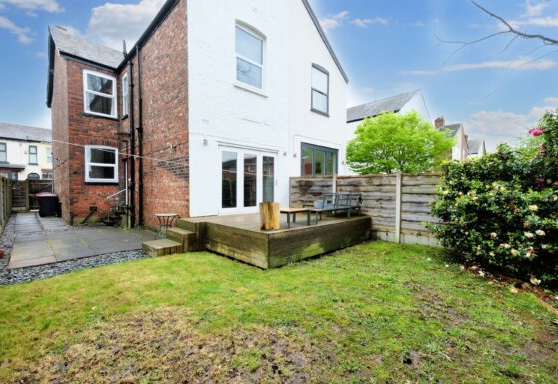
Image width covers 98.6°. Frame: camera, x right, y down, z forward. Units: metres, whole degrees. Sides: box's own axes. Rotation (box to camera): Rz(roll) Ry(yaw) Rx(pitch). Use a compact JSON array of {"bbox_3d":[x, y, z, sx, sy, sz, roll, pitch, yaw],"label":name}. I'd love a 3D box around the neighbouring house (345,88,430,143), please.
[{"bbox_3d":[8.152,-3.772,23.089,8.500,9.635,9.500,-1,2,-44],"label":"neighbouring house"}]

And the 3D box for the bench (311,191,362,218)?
[{"bbox_3d":[1.443,0.390,6.484,2.080,0.700,0.640,-1,2,-44],"label":"bench"}]

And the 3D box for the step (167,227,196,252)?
[{"bbox_3d":[-2.496,1.201,6.143,0.340,0.405,1.050,-1,2,-44],"label":"step"}]

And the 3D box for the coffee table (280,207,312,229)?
[{"bbox_3d":[0.239,0.551,5.238,0.663,0.342,0.604,-1,1,-44],"label":"coffee table"}]

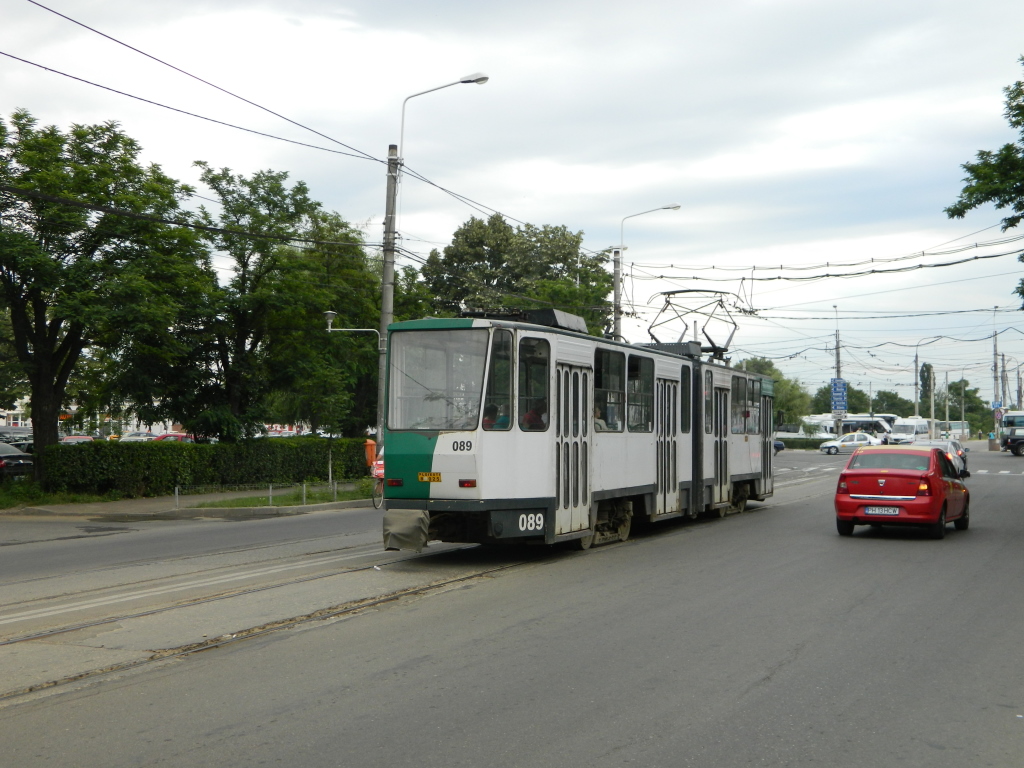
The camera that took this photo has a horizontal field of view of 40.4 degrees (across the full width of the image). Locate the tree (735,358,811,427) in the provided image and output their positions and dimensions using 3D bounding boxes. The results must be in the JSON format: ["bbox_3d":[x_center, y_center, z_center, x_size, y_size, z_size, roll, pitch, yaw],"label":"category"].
[{"bbox_3d":[21.838,1.793,117.014,6.400,7.880,6.200,0,-2,0],"label":"tree"}]

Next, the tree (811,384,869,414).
[{"bbox_3d":[40.513,3.801,171.987,7.200,7.610,7.000,-1,-2,21],"label":"tree"}]

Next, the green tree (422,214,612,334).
[{"bbox_3d":[0.257,-1.957,65.117,8.600,11.930,8.200,0,-2,0],"label":"green tree"}]

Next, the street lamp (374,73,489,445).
[{"bbox_3d":[-1.937,-2.167,31.721,2.750,9.670,0.400,-1,-2,21],"label":"street lamp"}]

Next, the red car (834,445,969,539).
[{"bbox_3d":[6.760,1.775,23.850,1.760,1.520,4.270,-1,-2,25],"label":"red car"}]

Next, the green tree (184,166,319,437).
[{"bbox_3d":[-7.623,-1.705,41.091,4.400,9.650,4.400,0,-2,0],"label":"green tree"}]

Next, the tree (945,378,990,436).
[{"bbox_3d":[71.428,4.034,218.017,7.200,9.490,7.000,-1,-2,21],"label":"tree"}]

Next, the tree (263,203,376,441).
[{"bbox_3d":[-6.673,-1.419,48.086,4.500,9.350,4.500,0,-2,0],"label":"tree"}]

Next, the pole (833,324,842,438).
[{"bbox_3d":[25.090,0.417,107.058,0.360,9.990,0.360,0,-2,0],"label":"pole"}]

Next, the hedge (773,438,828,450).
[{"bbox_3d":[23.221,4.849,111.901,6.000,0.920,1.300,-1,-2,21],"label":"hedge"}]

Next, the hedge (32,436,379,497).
[{"bbox_3d":[-7.740,2.281,38.342,1.150,1.400,14.200,-1,-2,21],"label":"hedge"}]

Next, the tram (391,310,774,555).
[{"bbox_3d":[2.187,0.875,24.660,2.250,3.300,18.350,-1,-2,21],"label":"tram"}]

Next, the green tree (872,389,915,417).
[{"bbox_3d":[49.392,4.322,179.963,5.600,7.490,5.400,0,-2,0],"label":"green tree"}]

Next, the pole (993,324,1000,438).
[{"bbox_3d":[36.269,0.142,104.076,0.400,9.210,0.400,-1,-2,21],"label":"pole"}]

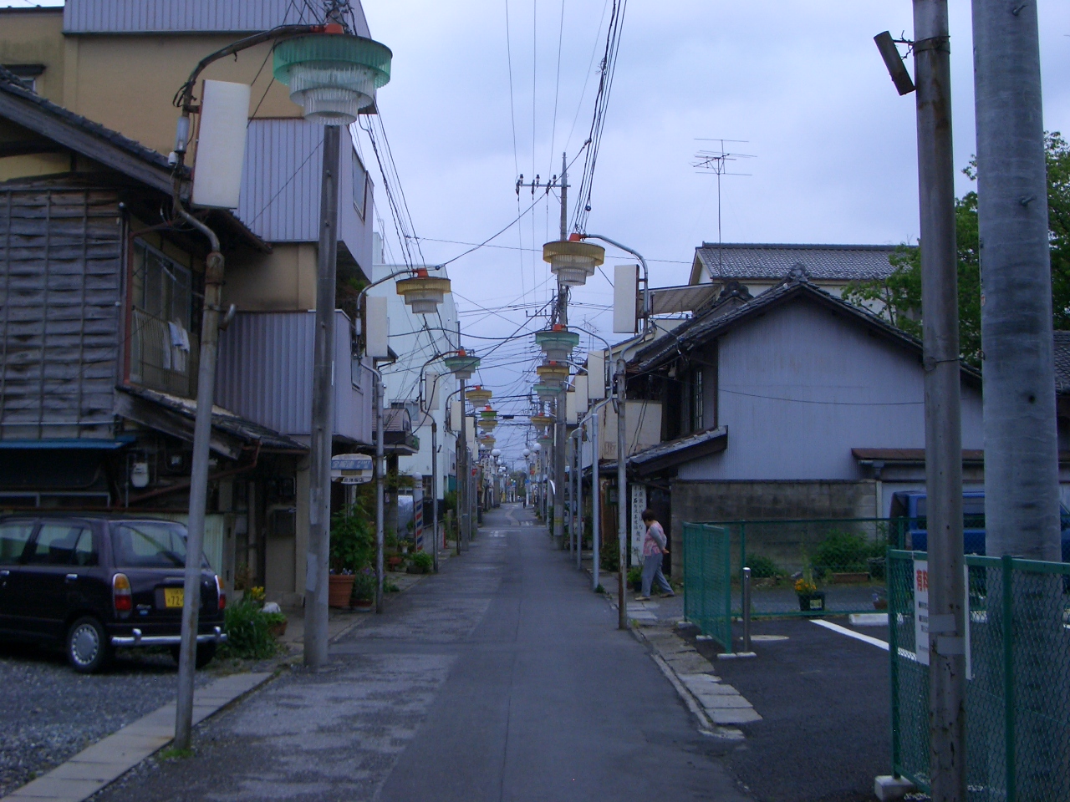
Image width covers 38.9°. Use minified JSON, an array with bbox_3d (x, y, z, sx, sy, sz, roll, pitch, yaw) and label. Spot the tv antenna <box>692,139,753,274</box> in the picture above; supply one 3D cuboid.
[{"bbox_3d":[4.872,-5.047,39.500,1.500,3.550,1.600,1,-4,-20],"label":"tv antenna"}]

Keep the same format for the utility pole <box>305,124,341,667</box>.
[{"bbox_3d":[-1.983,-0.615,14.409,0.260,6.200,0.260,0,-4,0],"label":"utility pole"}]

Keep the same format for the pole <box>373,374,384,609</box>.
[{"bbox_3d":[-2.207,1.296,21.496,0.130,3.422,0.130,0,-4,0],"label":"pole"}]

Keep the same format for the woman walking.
[{"bbox_3d":[1.893,2.415,23.895,0.580,1.410,0.460,0,-4,-7],"label":"woman walking"}]

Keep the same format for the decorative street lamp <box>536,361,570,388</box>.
[{"bbox_3d":[0.441,-0.652,36.348,0.783,0.626,0.783,0,-4,0],"label":"decorative street lamp"}]

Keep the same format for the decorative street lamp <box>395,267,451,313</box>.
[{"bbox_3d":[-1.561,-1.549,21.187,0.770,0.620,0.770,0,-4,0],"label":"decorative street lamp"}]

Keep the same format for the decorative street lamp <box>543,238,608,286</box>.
[{"bbox_3d":[0.494,-1.759,19.032,0.783,0.626,0.783,0,-4,0],"label":"decorative street lamp"}]

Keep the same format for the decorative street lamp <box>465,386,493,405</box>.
[{"bbox_3d":[-1.688,-0.139,45.864,0.783,0.626,0.783,0,-4,0],"label":"decorative street lamp"}]

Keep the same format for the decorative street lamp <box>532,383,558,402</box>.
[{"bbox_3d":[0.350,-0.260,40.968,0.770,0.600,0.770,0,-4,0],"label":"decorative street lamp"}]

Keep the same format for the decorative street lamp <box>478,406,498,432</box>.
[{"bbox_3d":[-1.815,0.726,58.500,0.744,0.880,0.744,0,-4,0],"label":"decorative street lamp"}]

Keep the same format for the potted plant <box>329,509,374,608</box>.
[{"bbox_3d":[-2.746,2.316,22.265,0.680,1.475,0.660,0,-4,0],"label":"potted plant"}]

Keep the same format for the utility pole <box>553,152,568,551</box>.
[{"bbox_3d":[0.857,-1.678,49.272,0.360,12.950,0.360,0,-4,0],"label":"utility pole"}]

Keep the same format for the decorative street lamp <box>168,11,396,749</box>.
[{"bbox_3d":[-1.630,-0.138,9.635,1.430,4.610,0.770,0,-4,0],"label":"decorative street lamp"}]

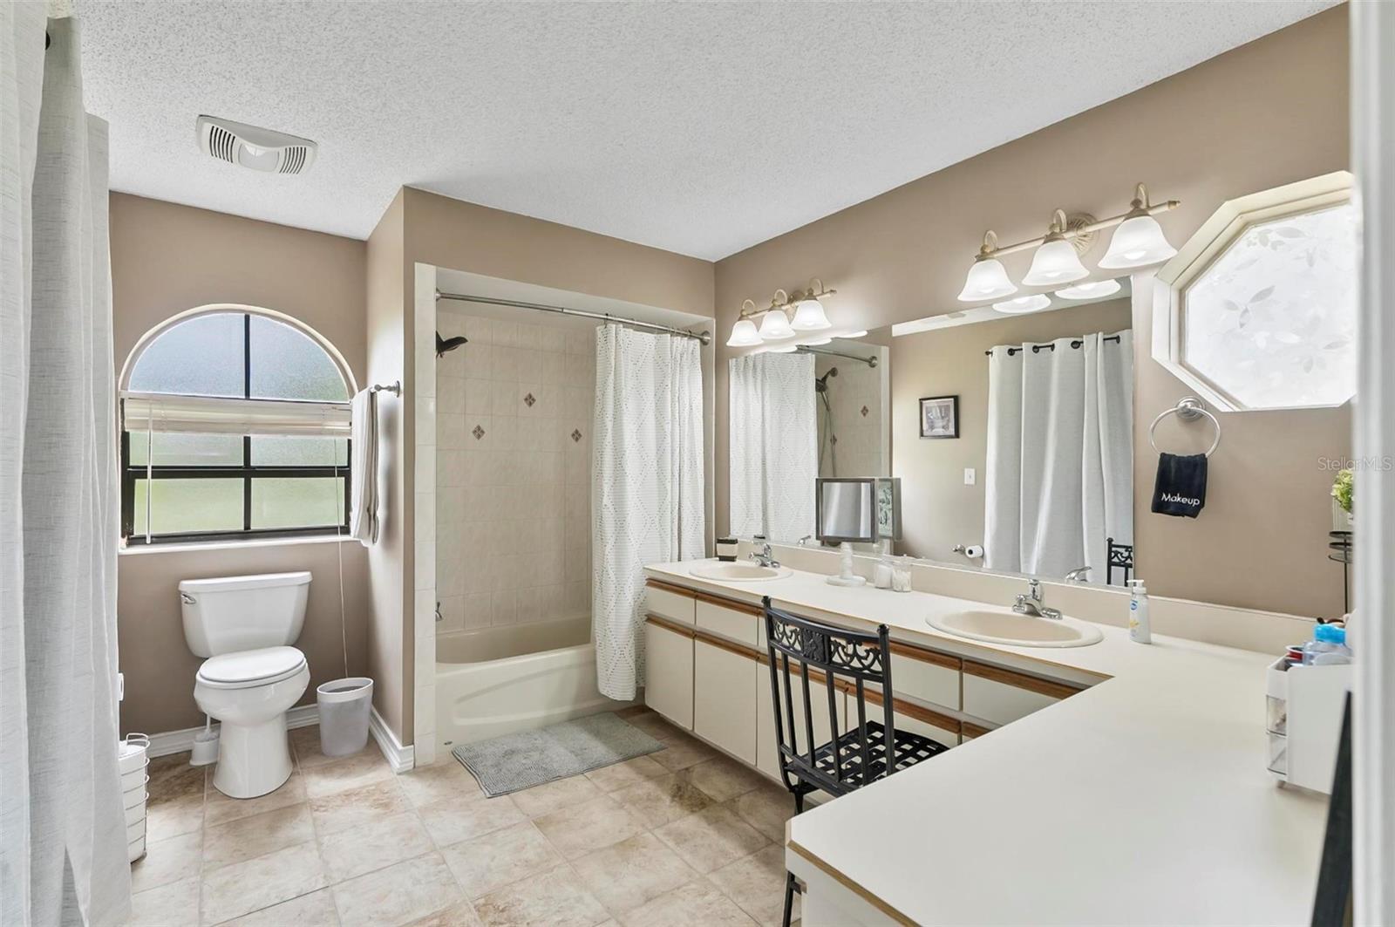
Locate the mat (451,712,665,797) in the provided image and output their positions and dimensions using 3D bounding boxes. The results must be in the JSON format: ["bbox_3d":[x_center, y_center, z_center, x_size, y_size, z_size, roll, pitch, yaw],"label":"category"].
[{"bbox_3d":[-0.613,1.264,2.761,0.785,0.022,0.510,0,0,-35],"label":"mat"}]

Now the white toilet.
[{"bbox_3d":[-1.897,0.893,2.632,0.475,0.764,0.690,0,0,-38],"label":"white toilet"}]

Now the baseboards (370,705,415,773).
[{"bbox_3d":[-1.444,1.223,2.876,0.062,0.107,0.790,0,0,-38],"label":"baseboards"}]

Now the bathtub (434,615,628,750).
[{"bbox_3d":[-0.754,1.090,3.432,1.545,0.375,0.770,0,0,-38],"label":"bathtub"}]

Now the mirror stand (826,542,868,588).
[{"bbox_3d":[0.649,0.437,2.707,0.180,0.175,0.180,0,0,0],"label":"mirror stand"}]

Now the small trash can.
[{"bbox_3d":[-1.572,1.138,2.771,0.218,0.275,0.210,0,0,-38],"label":"small trash can"}]

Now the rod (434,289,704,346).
[{"bbox_3d":[-0.532,-0.739,3.149,1.545,0.072,0.072,0,0,-38],"label":"rod"}]

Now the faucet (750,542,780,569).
[{"bbox_3d":[0.317,0.464,3.134,0.145,0.125,0.155,0,0,-38],"label":"faucet"}]

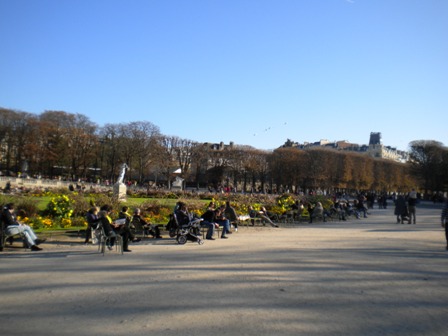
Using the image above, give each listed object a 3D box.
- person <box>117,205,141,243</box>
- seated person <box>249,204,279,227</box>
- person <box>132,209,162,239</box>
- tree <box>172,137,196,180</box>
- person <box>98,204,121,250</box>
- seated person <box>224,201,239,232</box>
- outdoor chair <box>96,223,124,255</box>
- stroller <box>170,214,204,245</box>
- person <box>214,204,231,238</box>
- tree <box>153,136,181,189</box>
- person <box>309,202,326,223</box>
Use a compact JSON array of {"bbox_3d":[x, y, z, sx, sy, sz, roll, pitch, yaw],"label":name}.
[{"bbox_3d":[-2.920,1.745,13.925,0.800,1.150,0.550,1,-3,-15],"label":"person"},{"bbox_3d":[1.780,2.153,20.412,1.200,1.050,0.570,0,-3,5],"label":"seated person"},{"bbox_3d":[-2.587,1.867,15.320,1.000,1.060,0.580,1,-3,-15],"label":"person"},{"bbox_3d":[-8.475,-0.796,97.192,5.300,11.000,5.300,0,-3,0],"label":"tree"},{"bbox_3d":[-3.027,1.598,12.080,0.750,1.240,0.550,1,-3,-15],"label":"person"},{"bbox_3d":[0.290,1.893,17.522,0.700,1.250,0.550,2,-4,-30],"label":"seated person"},{"bbox_3d":[-2.937,1.771,11.670,0.600,0.850,0.570,1,-3,-15],"label":"outdoor chair"},{"bbox_3d":[-1.101,1.831,13.670,0.980,0.950,0.580,0,-3,0],"label":"stroller"},{"bbox_3d":[-0.034,1.818,15.523,0.750,1.180,0.550,0,-3,0],"label":"person"},{"bbox_3d":[-11.875,-1.205,95.211,6.000,11.600,6.000,0,-3,0],"label":"tree"},{"bbox_3d":[4.863,2.288,23.309,0.750,1.100,0.550,1,-3,-20],"label":"person"}]

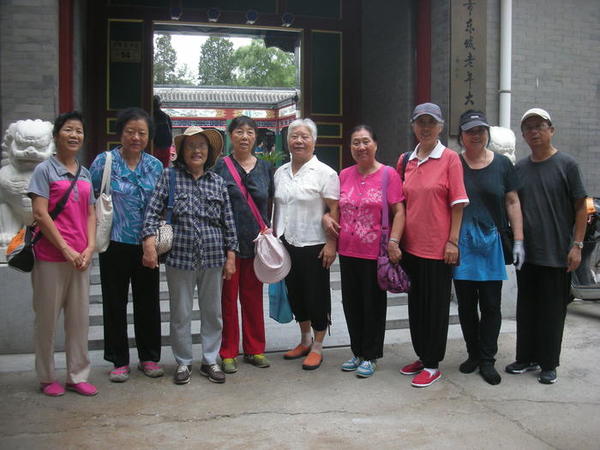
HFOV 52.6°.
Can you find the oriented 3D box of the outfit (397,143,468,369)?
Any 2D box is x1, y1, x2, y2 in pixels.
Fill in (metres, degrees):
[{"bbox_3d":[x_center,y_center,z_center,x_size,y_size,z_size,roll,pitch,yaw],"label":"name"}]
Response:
[{"bbox_3d":[0.786,0.190,3.626,0.420,1.367,0.270,2,5,24],"label":"outfit"}]

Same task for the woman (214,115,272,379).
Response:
[{"bbox_3d":[-0.348,0.119,3.834,0.430,1.591,0.310,-1,5,-6],"label":"woman"}]

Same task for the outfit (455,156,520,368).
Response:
[{"bbox_3d":[1.110,0.202,3.689,0.440,1.276,0.290,1,5,14],"label":"outfit"}]

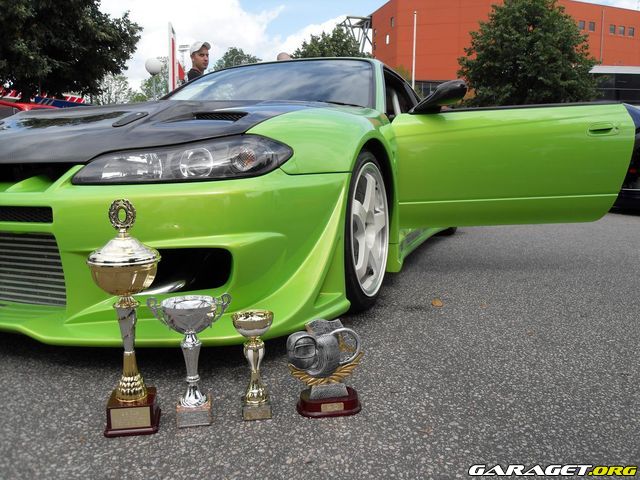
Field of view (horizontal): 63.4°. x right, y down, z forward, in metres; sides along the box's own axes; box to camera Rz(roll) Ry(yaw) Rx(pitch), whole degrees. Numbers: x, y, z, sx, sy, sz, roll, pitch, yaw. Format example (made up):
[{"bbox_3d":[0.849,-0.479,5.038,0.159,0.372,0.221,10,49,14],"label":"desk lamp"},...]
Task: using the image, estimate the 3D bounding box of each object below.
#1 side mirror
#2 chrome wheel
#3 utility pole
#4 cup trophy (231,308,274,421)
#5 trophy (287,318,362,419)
[{"bbox_3d":[0.533,-0.646,2.330,0.230,0.155,0.200,-1,7,-9],"label":"side mirror"},{"bbox_3d":[0.094,-0.040,1.910,0.215,0.485,0.485,3,8,21],"label":"chrome wheel"},{"bbox_3d":[5.084,-7.761,28.000,0.120,9.200,0.120,0,7,0],"label":"utility pole"},{"bbox_3d":[-0.135,0.260,1.077,0.084,0.212,0.083,-1,7,-9],"label":"cup trophy"},{"bbox_3d":[0.012,0.264,1.109,0.158,0.194,0.085,-1,7,-7],"label":"trophy"}]

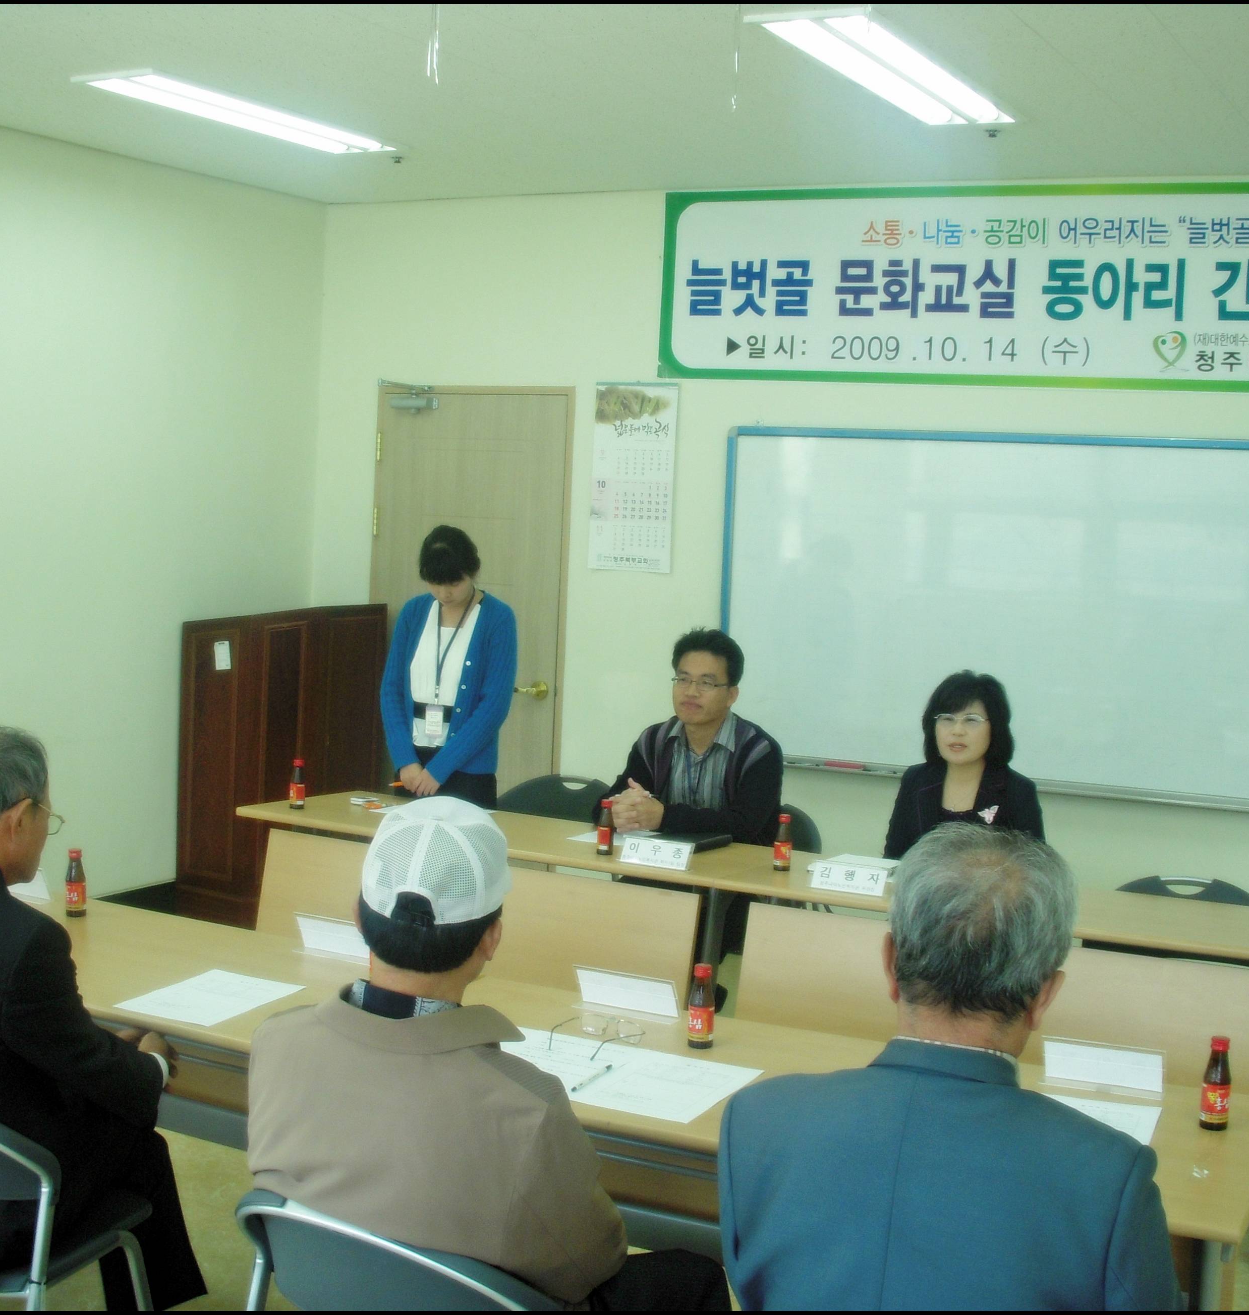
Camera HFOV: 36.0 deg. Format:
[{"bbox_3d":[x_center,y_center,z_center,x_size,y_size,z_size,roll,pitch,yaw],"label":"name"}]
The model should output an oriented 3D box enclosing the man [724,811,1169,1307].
[{"bbox_3d":[0.469,0.844,2.356,0.500,1.365,0.740,5,6,27],"label":"man"}]

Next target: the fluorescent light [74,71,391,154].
[{"bbox_3d":[-1.115,-1.629,5.725,0.300,0.080,1.270,4,6,25],"label":"fluorescent light"}]

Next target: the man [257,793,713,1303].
[{"bbox_3d":[-0.151,0.804,2.662,0.540,1.300,0.740,5,6,26],"label":"man"}]

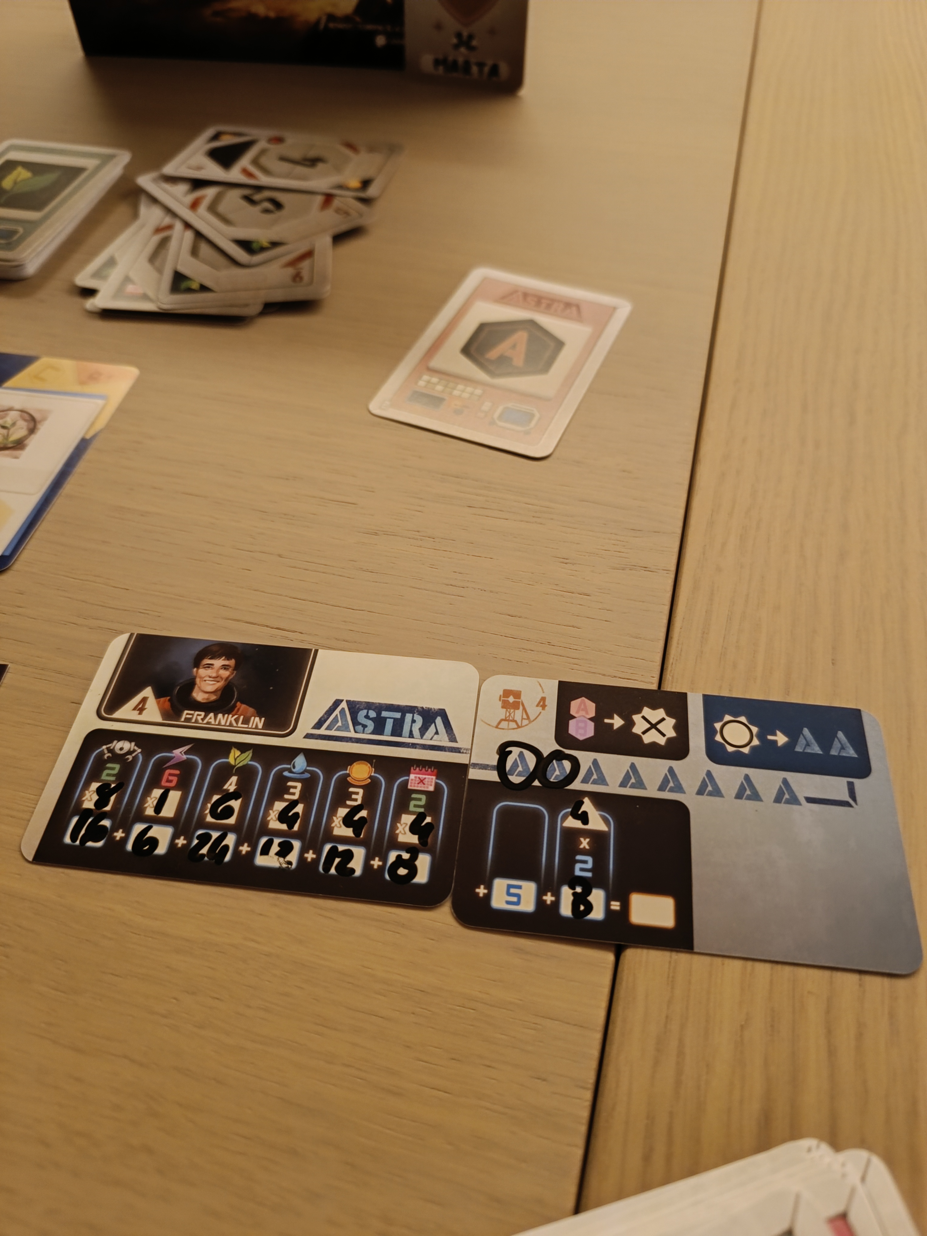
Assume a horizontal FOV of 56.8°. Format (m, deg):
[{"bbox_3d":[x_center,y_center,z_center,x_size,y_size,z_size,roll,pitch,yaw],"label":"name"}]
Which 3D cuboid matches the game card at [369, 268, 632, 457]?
[{"bbox_3d":[0.015,-0.091,0.294,0.063,0.001,0.088,19,57,16],"label":"game card"}]

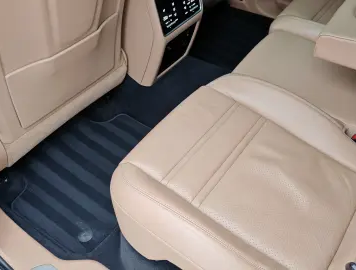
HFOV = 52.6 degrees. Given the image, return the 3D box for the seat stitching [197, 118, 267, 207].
[{"bbox_3d":[0.140,0.058,0.876,0.010,0.010,0.317,34,59,16],"label":"seat stitching"}]

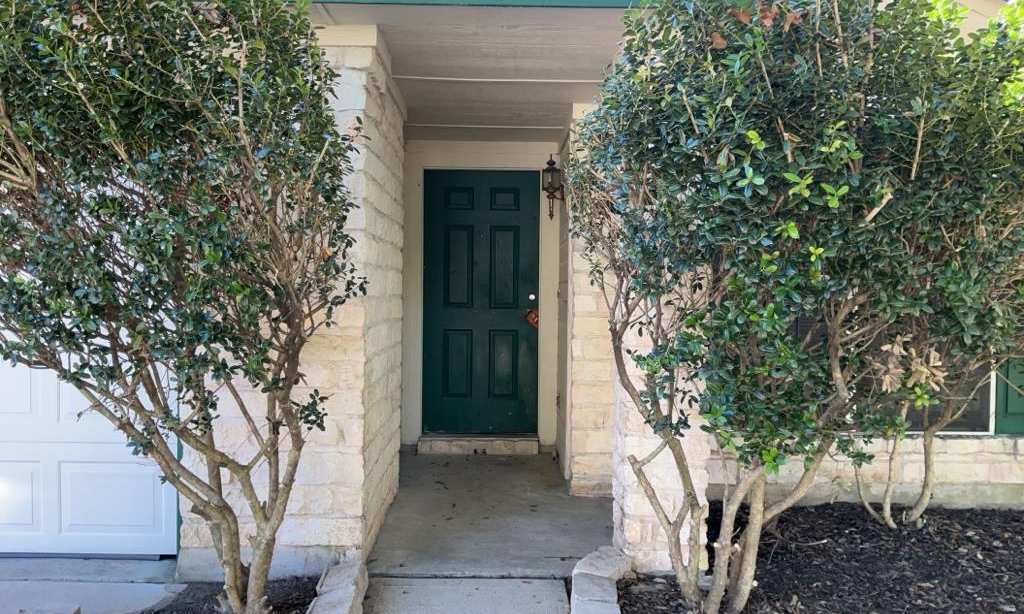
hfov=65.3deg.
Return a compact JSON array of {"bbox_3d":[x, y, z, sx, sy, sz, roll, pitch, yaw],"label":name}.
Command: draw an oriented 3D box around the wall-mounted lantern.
[{"bbox_3d":[0.299,-0.848,5.680,0.165,0.472,0.140,1,0,-3],"label":"wall-mounted lantern"}]

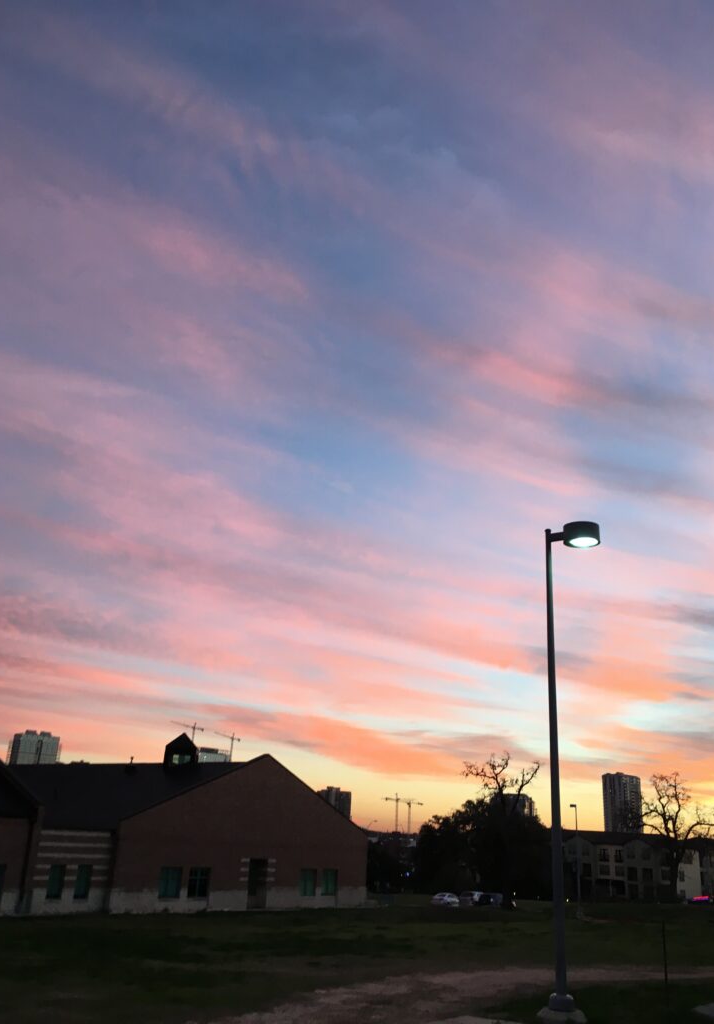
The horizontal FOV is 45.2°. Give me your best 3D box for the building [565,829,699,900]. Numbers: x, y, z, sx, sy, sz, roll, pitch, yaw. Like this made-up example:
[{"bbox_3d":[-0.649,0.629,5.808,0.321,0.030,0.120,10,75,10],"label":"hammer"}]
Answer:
[{"bbox_3d":[50.957,65.897,159.902,22.500,11.910,15.000,3,-21,0],"label":"building"}]

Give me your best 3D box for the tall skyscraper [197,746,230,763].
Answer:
[{"bbox_3d":[-157.347,299.041,914.320,31.000,89.000,28.000,13,-23,-24],"label":"tall skyscraper"}]

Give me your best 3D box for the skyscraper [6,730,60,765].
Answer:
[{"bbox_3d":[-337.968,273.035,874.084,40.000,90.350,34.000,14,-23,-26],"label":"skyscraper"}]

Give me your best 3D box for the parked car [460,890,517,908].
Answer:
[{"bbox_3d":[15.479,45.898,101.752,1.950,1.600,4.900,-15,-27,40],"label":"parked car"}]

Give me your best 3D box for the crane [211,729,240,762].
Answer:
[{"bbox_3d":[-147.416,293.856,930.430,7.000,111.080,68.000,-1,-21,12],"label":"crane"}]

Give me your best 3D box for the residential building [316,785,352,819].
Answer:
[{"bbox_3d":[-26.415,332.967,939.900,33.000,57.330,28.000,9,-21,-14],"label":"residential building"}]

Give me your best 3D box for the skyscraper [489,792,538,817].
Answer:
[{"bbox_3d":[153.592,306.095,840.122,41.000,56.070,28.000,9,-21,-14],"label":"skyscraper"}]

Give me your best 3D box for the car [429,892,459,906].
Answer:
[{"bbox_3d":[10.735,47.319,104.764,1.800,1.430,4.500,-8,-23,28],"label":"car"}]

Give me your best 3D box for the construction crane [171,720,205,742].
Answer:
[{"bbox_3d":[-192.766,290.789,939.171,7.000,118.230,70.000,-4,-22,18],"label":"construction crane"}]

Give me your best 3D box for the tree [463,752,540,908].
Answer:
[{"bbox_3d":[15.376,34.070,92.279,7.600,15.450,7.200,3,-21,0],"label":"tree"}]

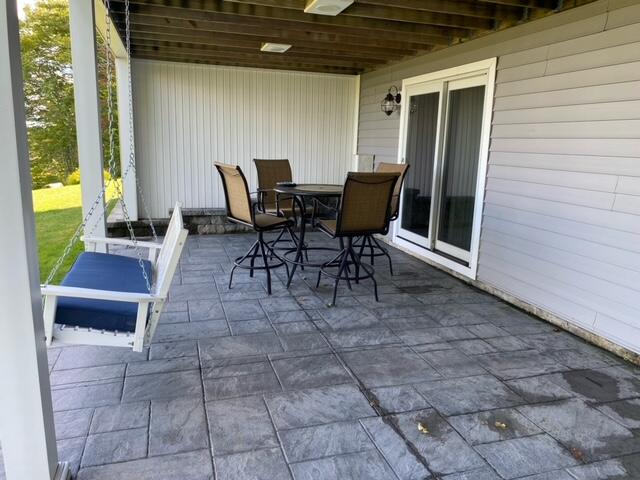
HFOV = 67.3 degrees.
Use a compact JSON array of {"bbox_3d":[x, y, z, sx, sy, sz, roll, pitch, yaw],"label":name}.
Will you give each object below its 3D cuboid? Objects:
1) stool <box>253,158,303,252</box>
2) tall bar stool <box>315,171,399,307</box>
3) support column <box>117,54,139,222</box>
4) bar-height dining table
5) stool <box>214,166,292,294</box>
[{"bbox_3d":[-0.377,-0.291,5.522,0.600,1.202,0.665,-8,15,-40],"label":"stool"},{"bbox_3d":[0.311,-0.050,4.444,0.600,1.202,0.665,-3,13,-23],"label":"tall bar stool"},{"bbox_3d":[-2.784,-1.420,6.944,0.170,2.295,0.170,-2,12,-17],"label":"support column"},{"bbox_3d":[0.012,-0.045,4.970,0.970,0.965,0.970,-2,12,-17],"label":"bar-height dining table"},{"bbox_3d":[-0.624,-0.137,4.732,0.665,1.202,0.600,-7,14,-37],"label":"stool"}]

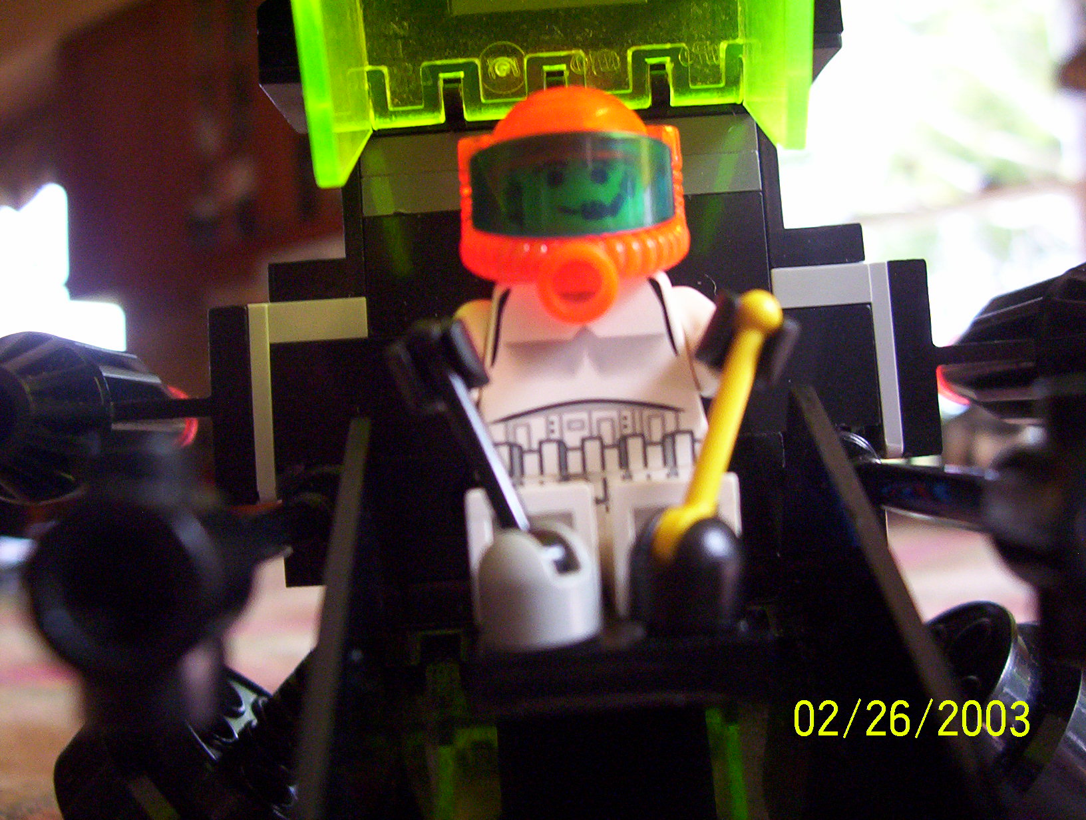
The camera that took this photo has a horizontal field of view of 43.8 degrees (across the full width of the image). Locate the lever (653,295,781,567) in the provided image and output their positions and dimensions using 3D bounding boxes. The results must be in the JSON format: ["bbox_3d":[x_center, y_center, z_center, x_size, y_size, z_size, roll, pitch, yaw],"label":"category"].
[{"bbox_3d":[0.010,0.001,0.076,0.003,0.017,0.003,1,-30,40],"label":"lever"}]

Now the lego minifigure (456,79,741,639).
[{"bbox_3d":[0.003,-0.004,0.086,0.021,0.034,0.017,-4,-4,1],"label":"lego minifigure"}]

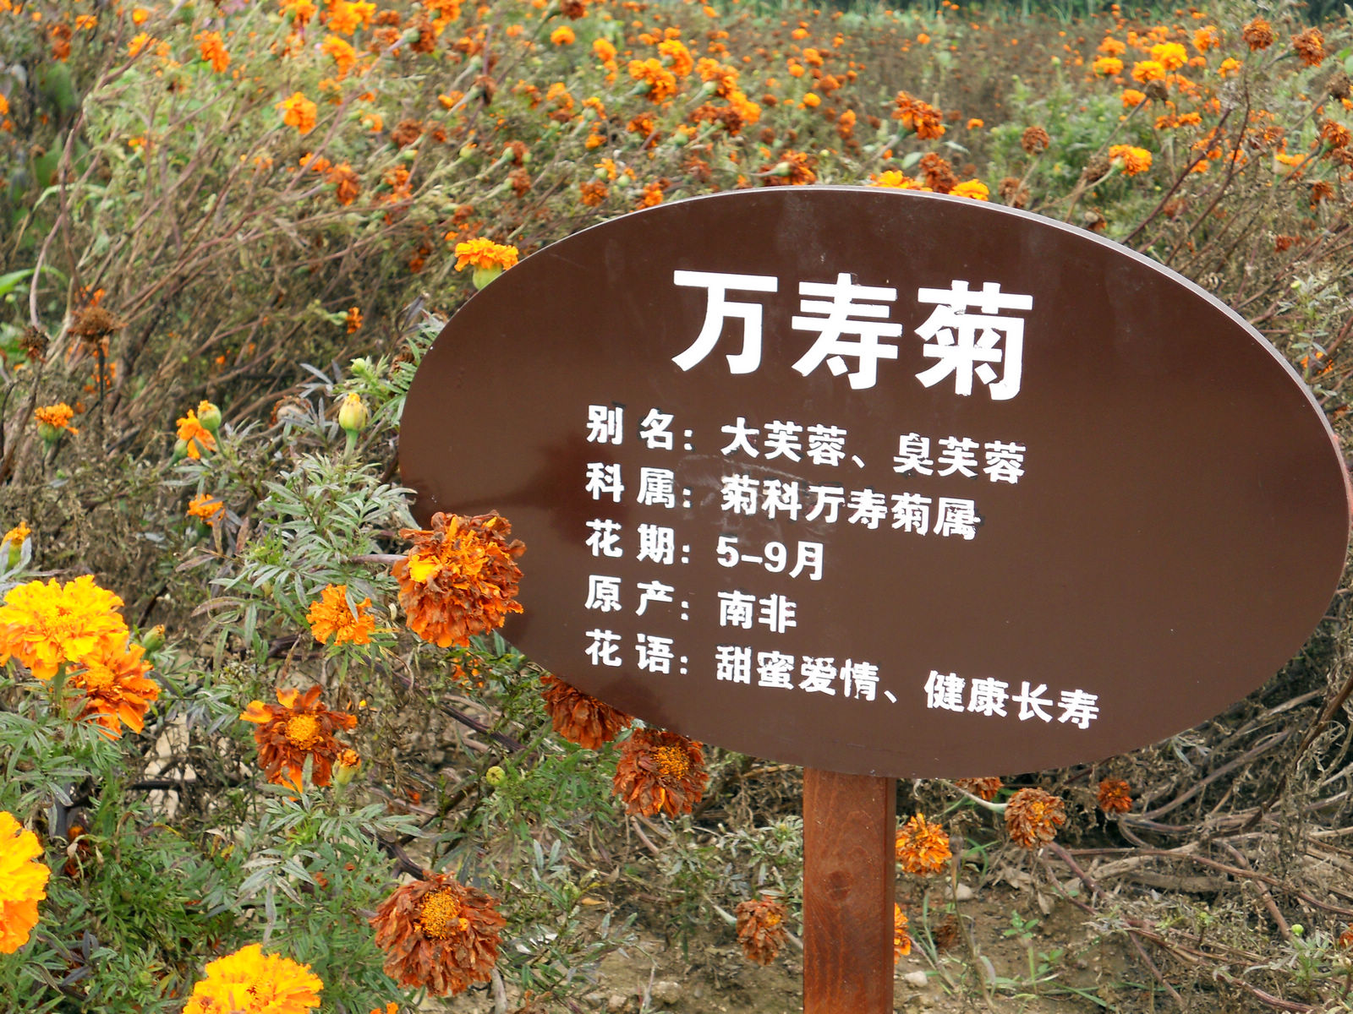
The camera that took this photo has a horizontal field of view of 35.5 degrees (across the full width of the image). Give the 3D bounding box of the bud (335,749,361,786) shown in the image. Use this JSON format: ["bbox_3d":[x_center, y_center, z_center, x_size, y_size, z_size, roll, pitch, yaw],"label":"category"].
[{"bbox_3d":[-0.182,0.144,1.170,0.015,0.020,0.015,10,15,-7],"label":"bud"}]

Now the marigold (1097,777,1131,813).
[{"bbox_3d":[0.374,0.246,1.800,0.030,0.030,0.026,0,-24,0],"label":"marigold"}]

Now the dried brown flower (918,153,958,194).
[{"bbox_3d":[0.297,-0.378,2.400,0.044,0.047,0.042,7,-28,24],"label":"dried brown flower"}]

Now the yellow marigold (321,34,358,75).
[{"bbox_3d":[-0.478,-0.644,3.000,0.055,0.053,0.053,-2,15,-9],"label":"yellow marigold"}]

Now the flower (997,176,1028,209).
[{"bbox_3d":[0.391,-0.364,2.450,0.037,0.038,0.035,4,-23,14],"label":"flower"}]

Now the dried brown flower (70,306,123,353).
[{"bbox_3d":[-0.482,-0.147,1.750,0.045,0.040,0.045,0,15,0],"label":"dried brown flower"}]

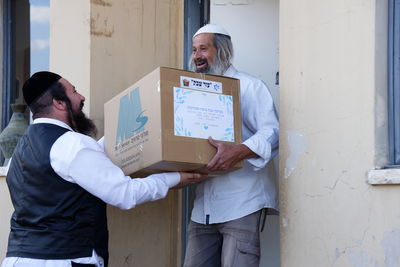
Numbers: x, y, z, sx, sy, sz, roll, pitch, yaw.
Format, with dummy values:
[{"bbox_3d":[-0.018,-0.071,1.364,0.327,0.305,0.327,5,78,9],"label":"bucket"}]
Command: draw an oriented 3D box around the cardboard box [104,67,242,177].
[{"bbox_3d":[-0.141,0.002,3.339,0.395,0.402,0.604,6,-16,-30],"label":"cardboard box"}]

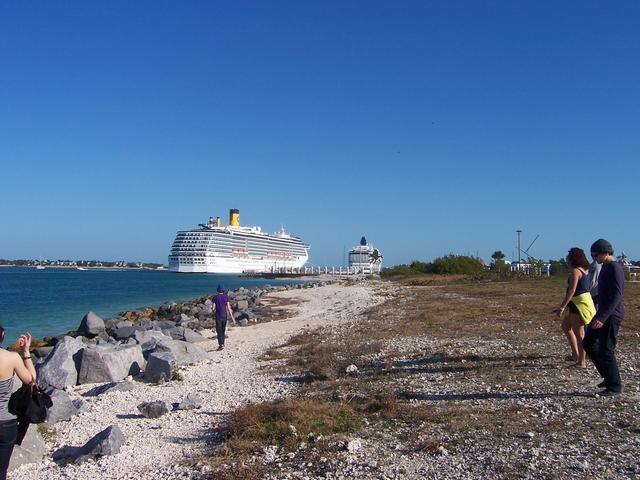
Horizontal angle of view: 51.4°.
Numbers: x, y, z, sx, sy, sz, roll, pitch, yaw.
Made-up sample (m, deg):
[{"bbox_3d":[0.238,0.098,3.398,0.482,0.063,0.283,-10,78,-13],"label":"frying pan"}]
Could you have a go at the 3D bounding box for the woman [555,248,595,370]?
[{"bbox_3d":[3.514,0.936,9.100,0.480,1.610,0.460,-2,-3,37],"label":"woman"}]

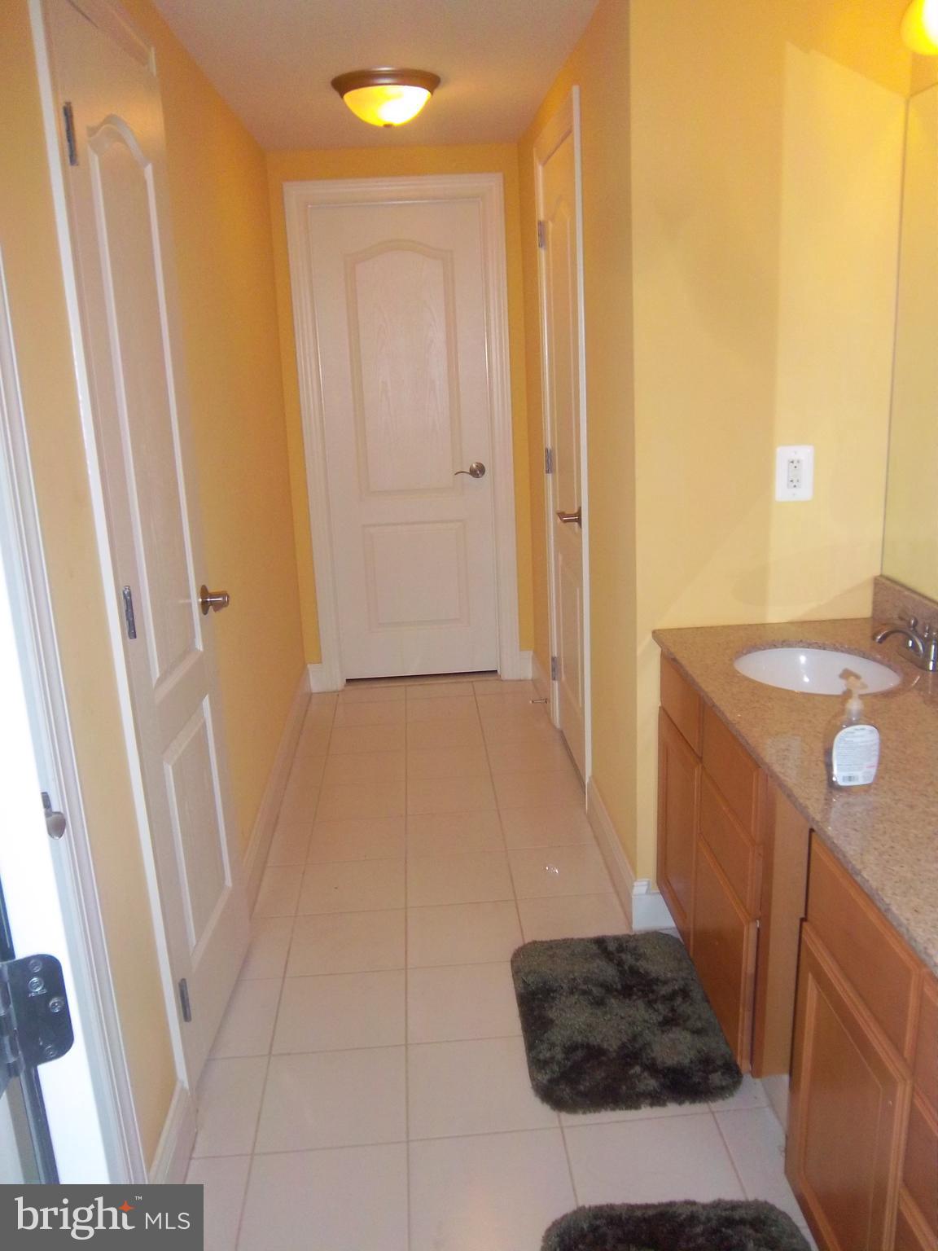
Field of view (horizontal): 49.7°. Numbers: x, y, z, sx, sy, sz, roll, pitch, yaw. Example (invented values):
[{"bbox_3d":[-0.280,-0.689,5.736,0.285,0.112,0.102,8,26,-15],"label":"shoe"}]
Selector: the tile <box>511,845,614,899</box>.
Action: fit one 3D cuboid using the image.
[{"bbox_3d":[0.262,0.723,2.964,0.275,0.010,0.290,-3,16,-3],"label":"tile"}]

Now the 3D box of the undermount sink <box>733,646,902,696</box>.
[{"bbox_3d":[0.738,0.179,2.163,0.340,0.160,0.395,-3,16,-3],"label":"undermount sink"}]

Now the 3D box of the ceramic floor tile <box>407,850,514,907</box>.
[{"bbox_3d":[-0.028,0.741,2.950,0.302,0.010,0.290,-3,16,-3],"label":"ceramic floor tile"}]

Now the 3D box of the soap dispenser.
[{"bbox_3d":[0.605,0.163,1.593,0.080,0.184,0.056,-3,16,-3],"label":"soap dispenser"}]

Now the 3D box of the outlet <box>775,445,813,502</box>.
[{"bbox_3d":[0.760,-0.353,2.357,0.085,0.126,0.009,-3,16,-3],"label":"outlet"}]

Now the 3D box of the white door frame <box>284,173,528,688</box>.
[{"bbox_3d":[-0.259,-0.769,4.377,0.879,2.143,0.100,-3,16,-3],"label":"white door frame"}]

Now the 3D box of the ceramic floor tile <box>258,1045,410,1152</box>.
[{"bbox_3d":[-0.285,1.005,2.155,0.306,0.010,0.286,-3,16,-3],"label":"ceramic floor tile"}]

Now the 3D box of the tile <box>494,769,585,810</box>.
[{"bbox_3d":[0.239,0.580,3.562,0.294,0.010,0.286,-3,16,-3],"label":"tile"}]

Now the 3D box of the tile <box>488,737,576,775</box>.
[{"bbox_3d":[0.224,0.494,3.784,0.302,0.010,0.290,-3,16,-3],"label":"tile"}]

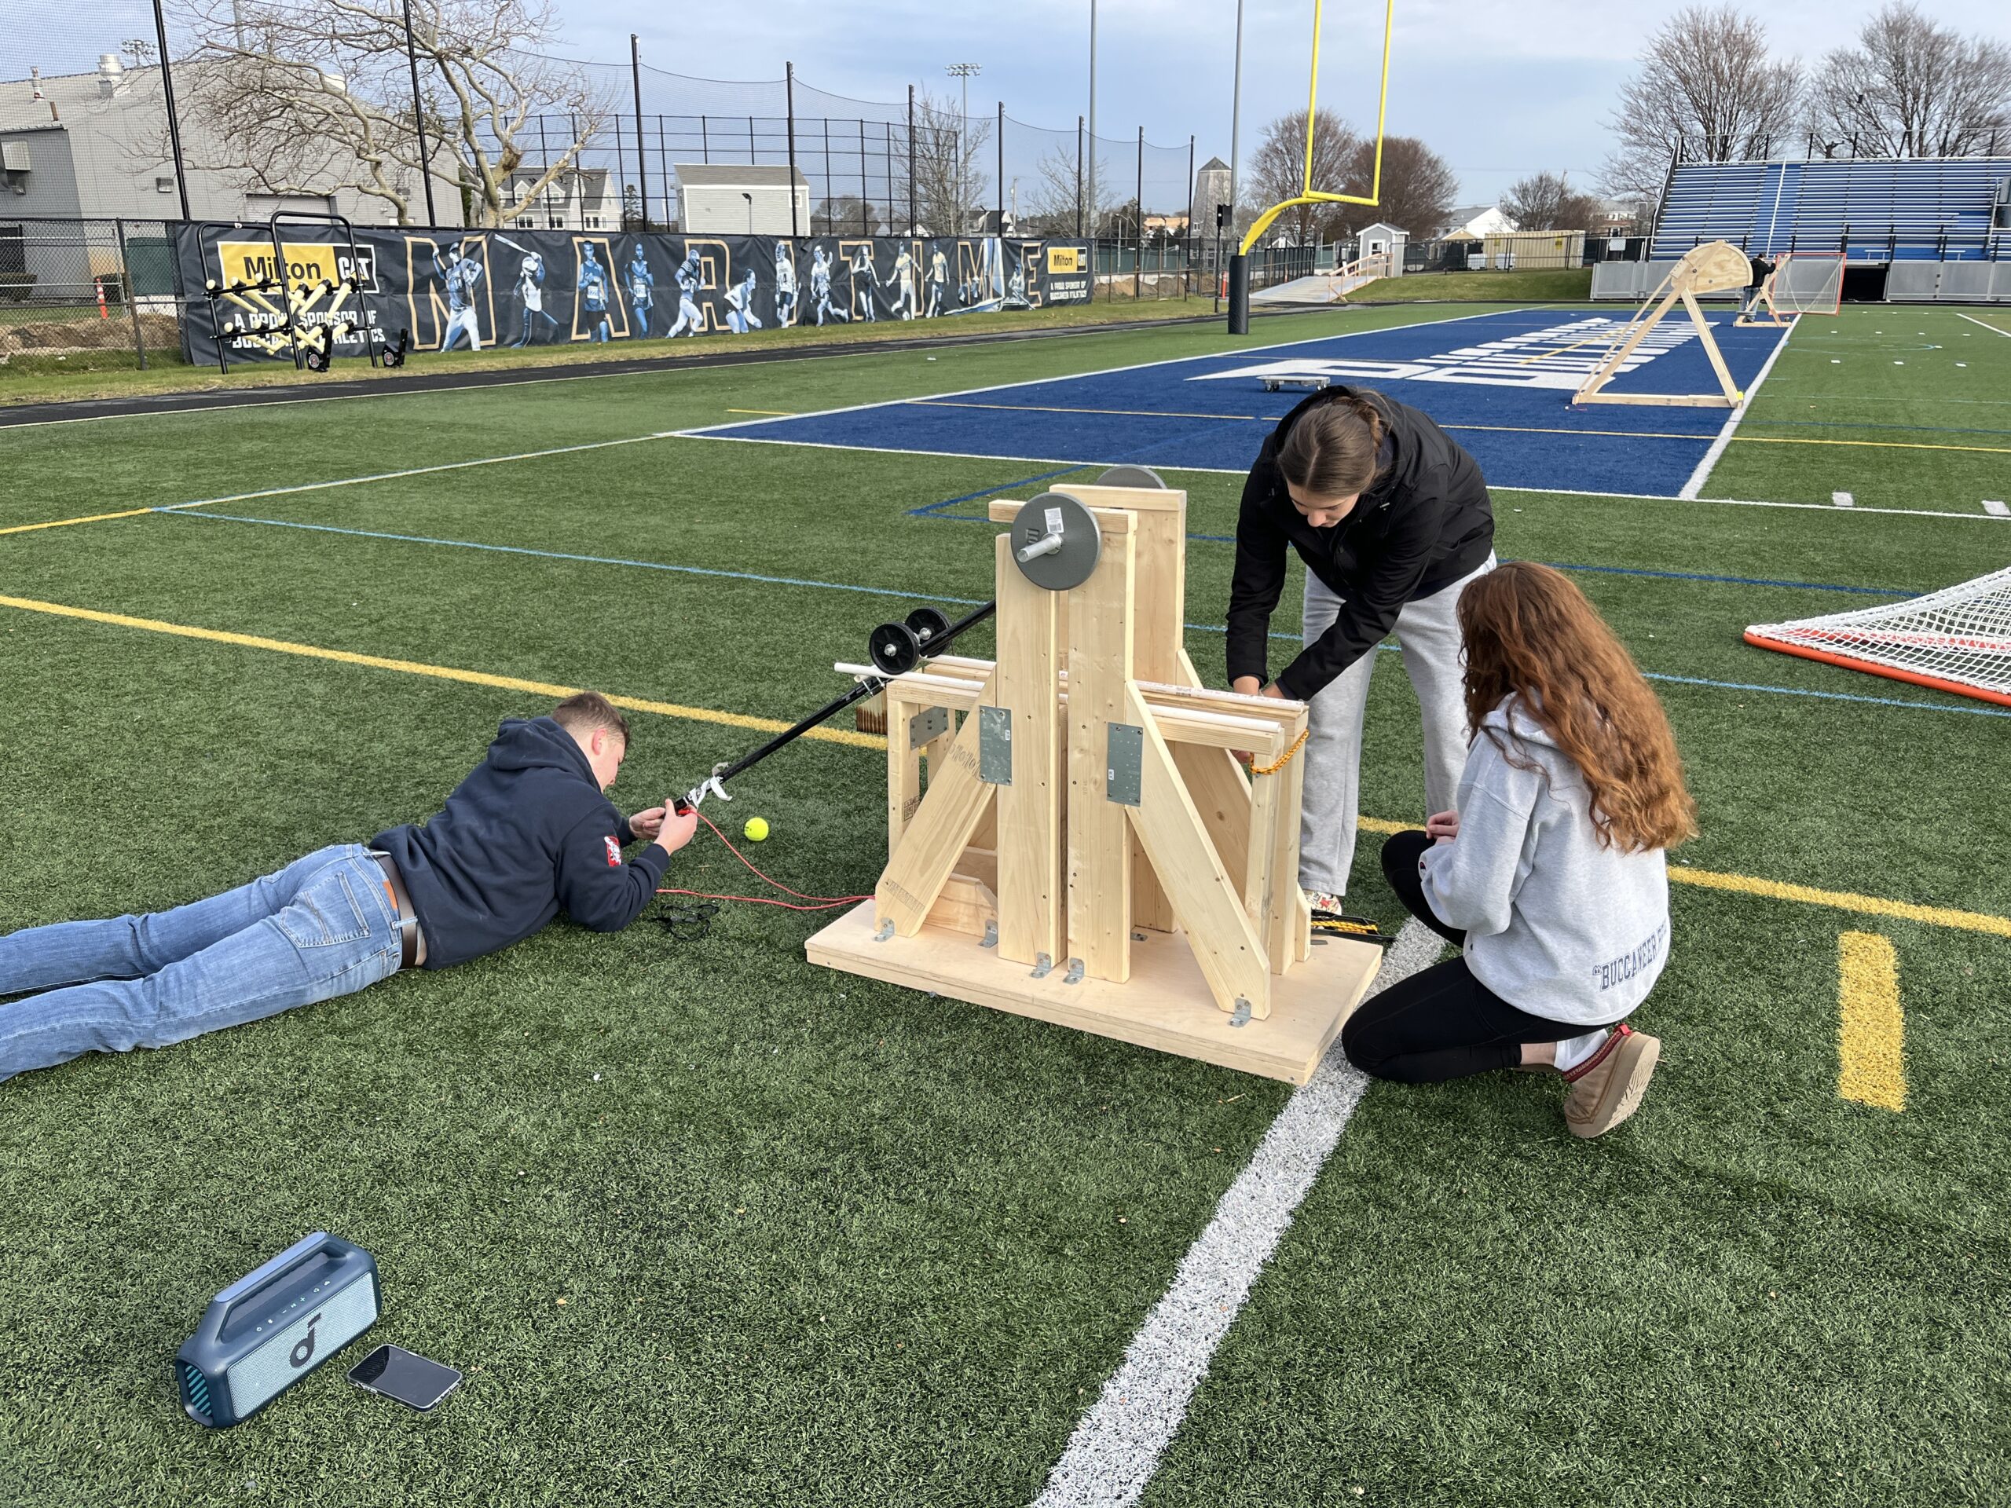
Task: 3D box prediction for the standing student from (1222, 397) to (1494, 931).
[{"bbox_3d":[0.860,-0.193,3.578,0.800,1.310,0.500,-10,21,-29],"label":"standing student"}]

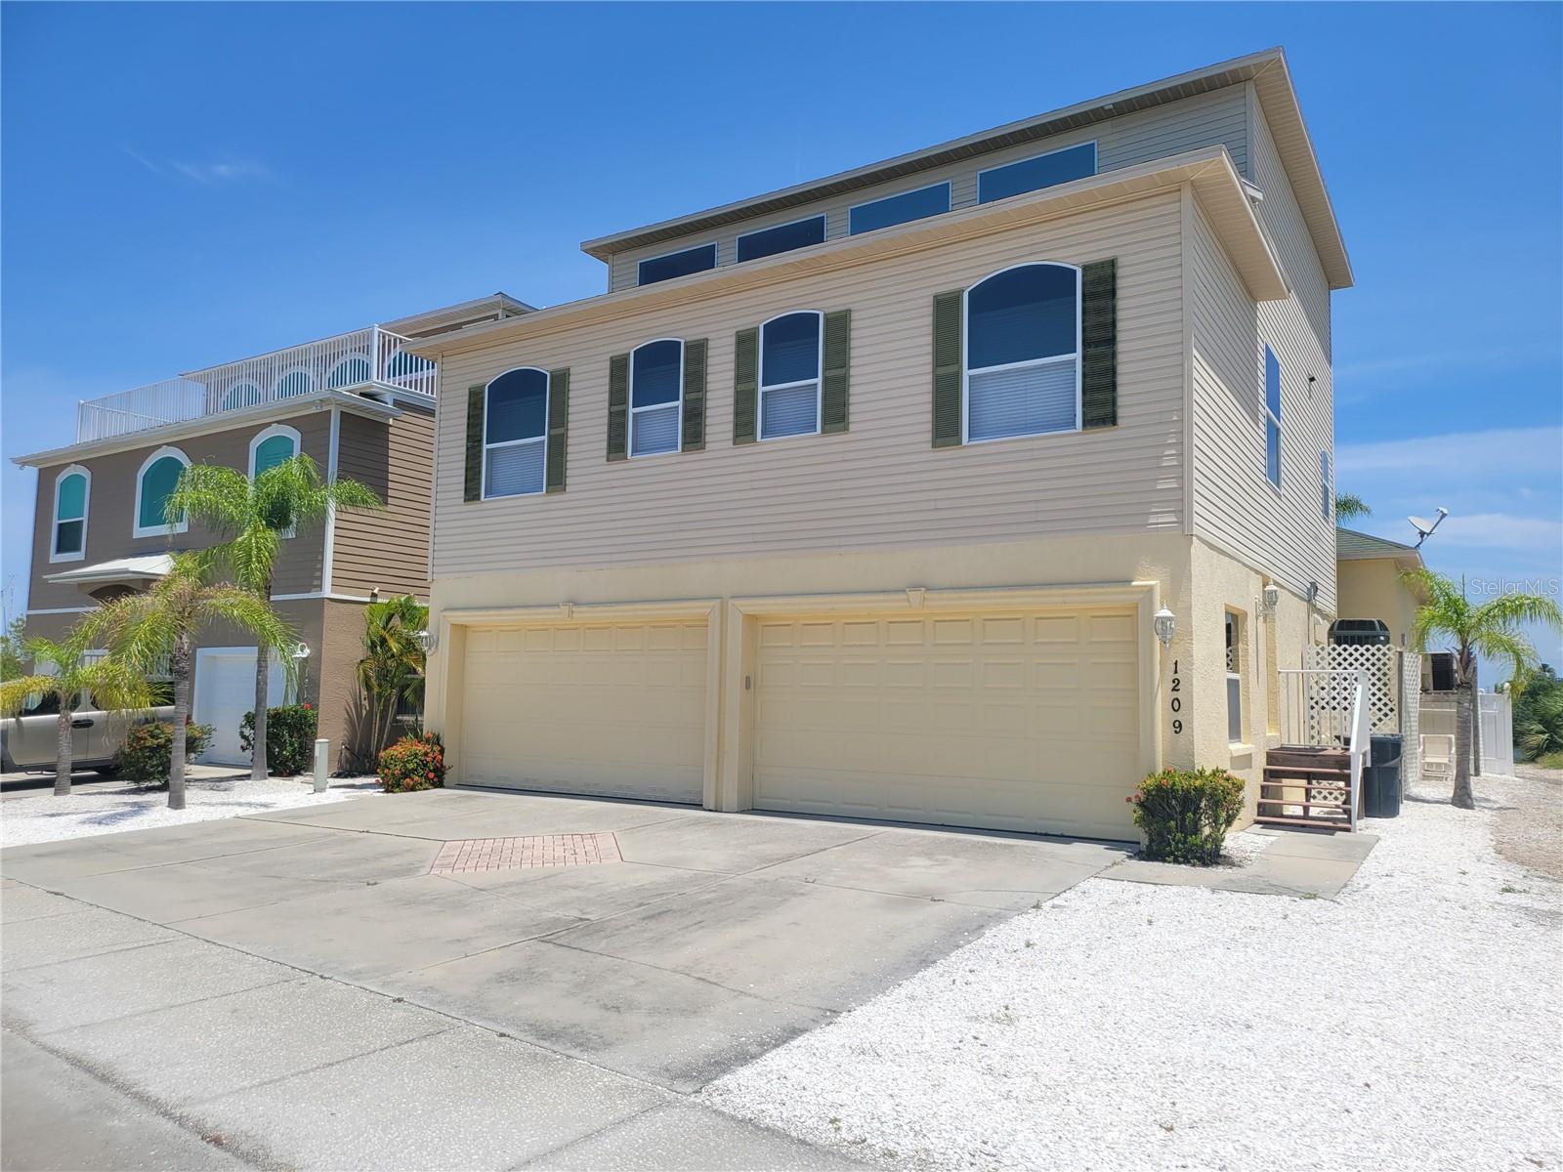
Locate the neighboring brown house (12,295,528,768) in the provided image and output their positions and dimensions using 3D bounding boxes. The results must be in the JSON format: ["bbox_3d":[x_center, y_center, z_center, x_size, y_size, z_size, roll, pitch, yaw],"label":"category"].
[{"bbox_3d":[-8.794,-0.873,27.240,11.900,9.200,12.000,-3,-6,34],"label":"neighboring brown house"}]

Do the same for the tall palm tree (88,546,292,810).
[{"bbox_3d":[-7.358,1.174,14.600,2.650,3.182,2.600,-3,-6,35],"label":"tall palm tree"}]

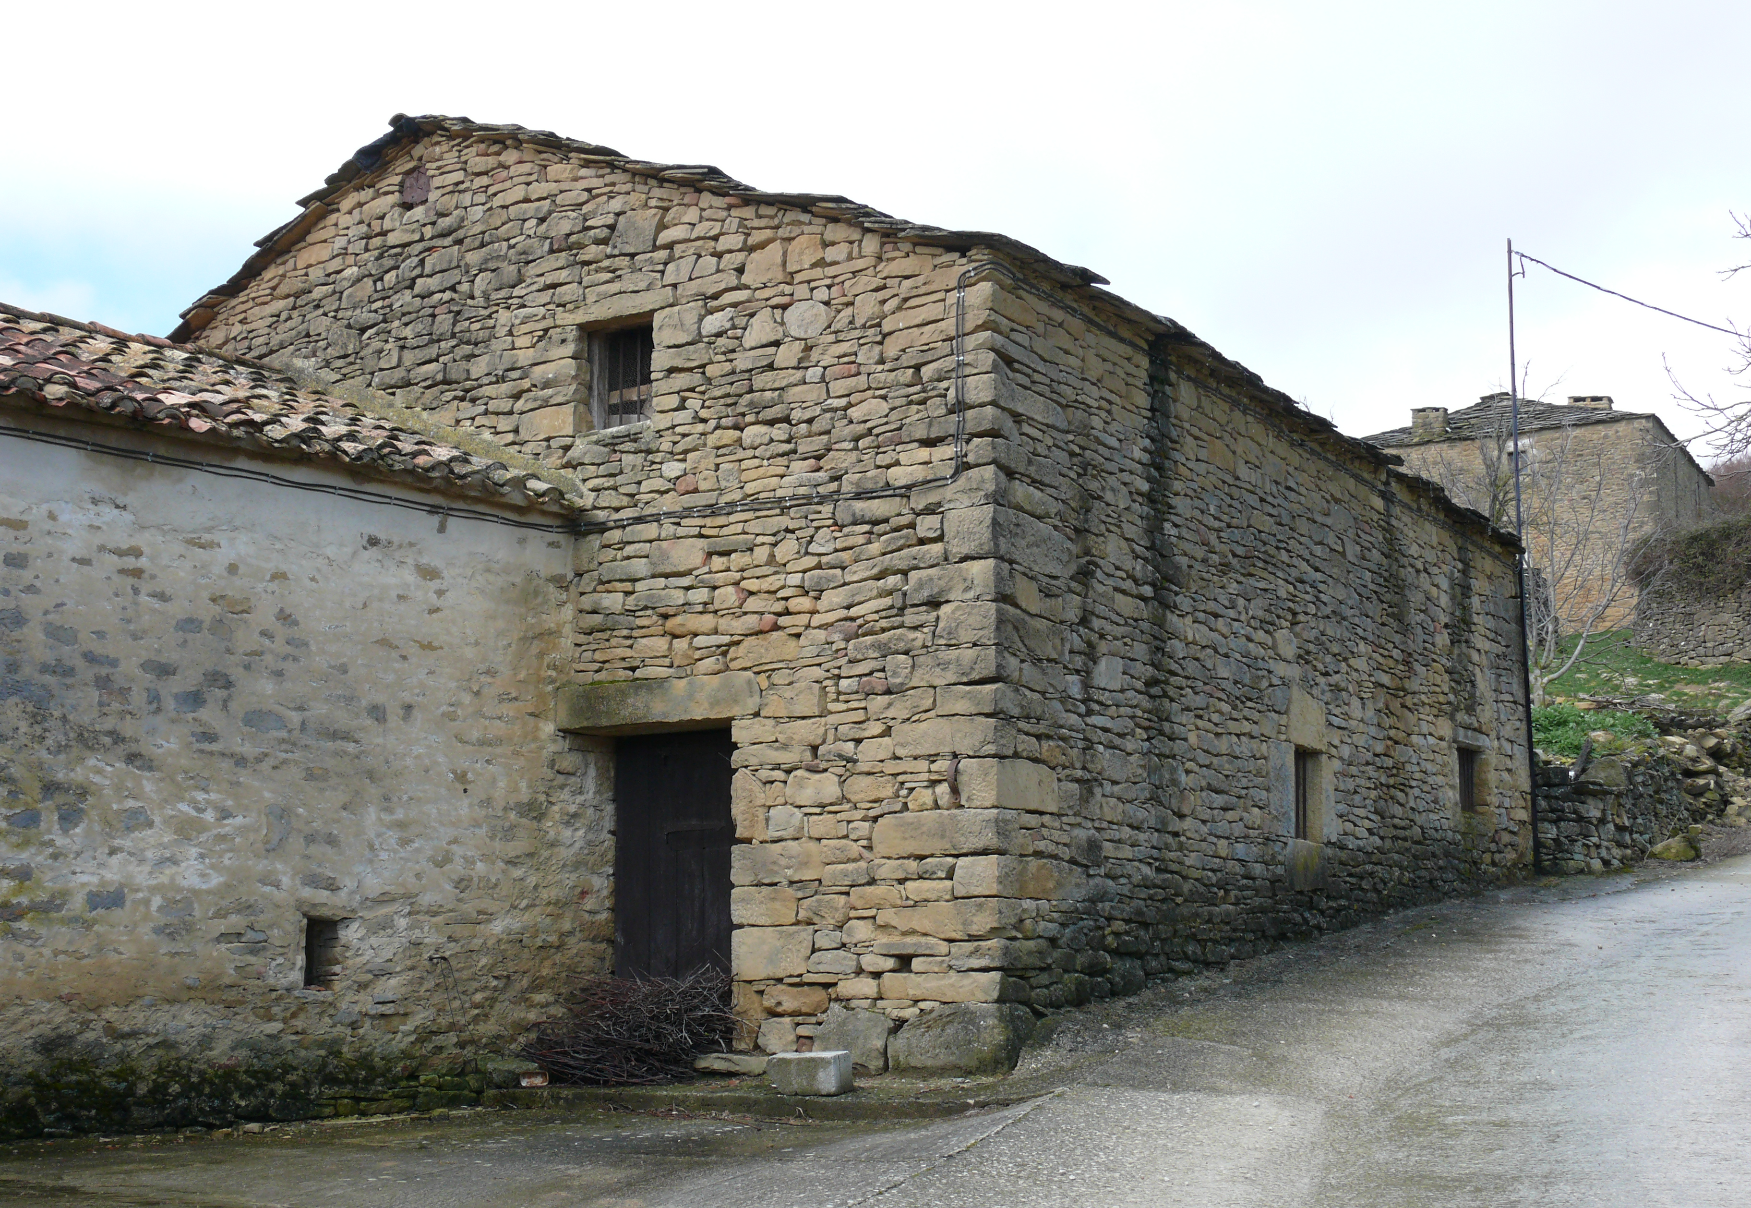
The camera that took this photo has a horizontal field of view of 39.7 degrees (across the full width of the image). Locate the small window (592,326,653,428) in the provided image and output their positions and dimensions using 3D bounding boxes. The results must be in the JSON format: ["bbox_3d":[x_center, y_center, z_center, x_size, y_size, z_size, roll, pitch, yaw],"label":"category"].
[{"bbox_3d":[-1.564,-1.453,15.258,0.540,0.683,0.130,-5,-9,32],"label":"small window"}]

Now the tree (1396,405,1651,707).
[{"bbox_3d":[7.619,-0.618,28.500,2.900,3.600,2.700,-1,-8,0],"label":"tree"}]

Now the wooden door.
[{"bbox_3d":[-1.161,1.748,14.988,1.120,1.956,0.100,-5,-9,32],"label":"wooden door"}]

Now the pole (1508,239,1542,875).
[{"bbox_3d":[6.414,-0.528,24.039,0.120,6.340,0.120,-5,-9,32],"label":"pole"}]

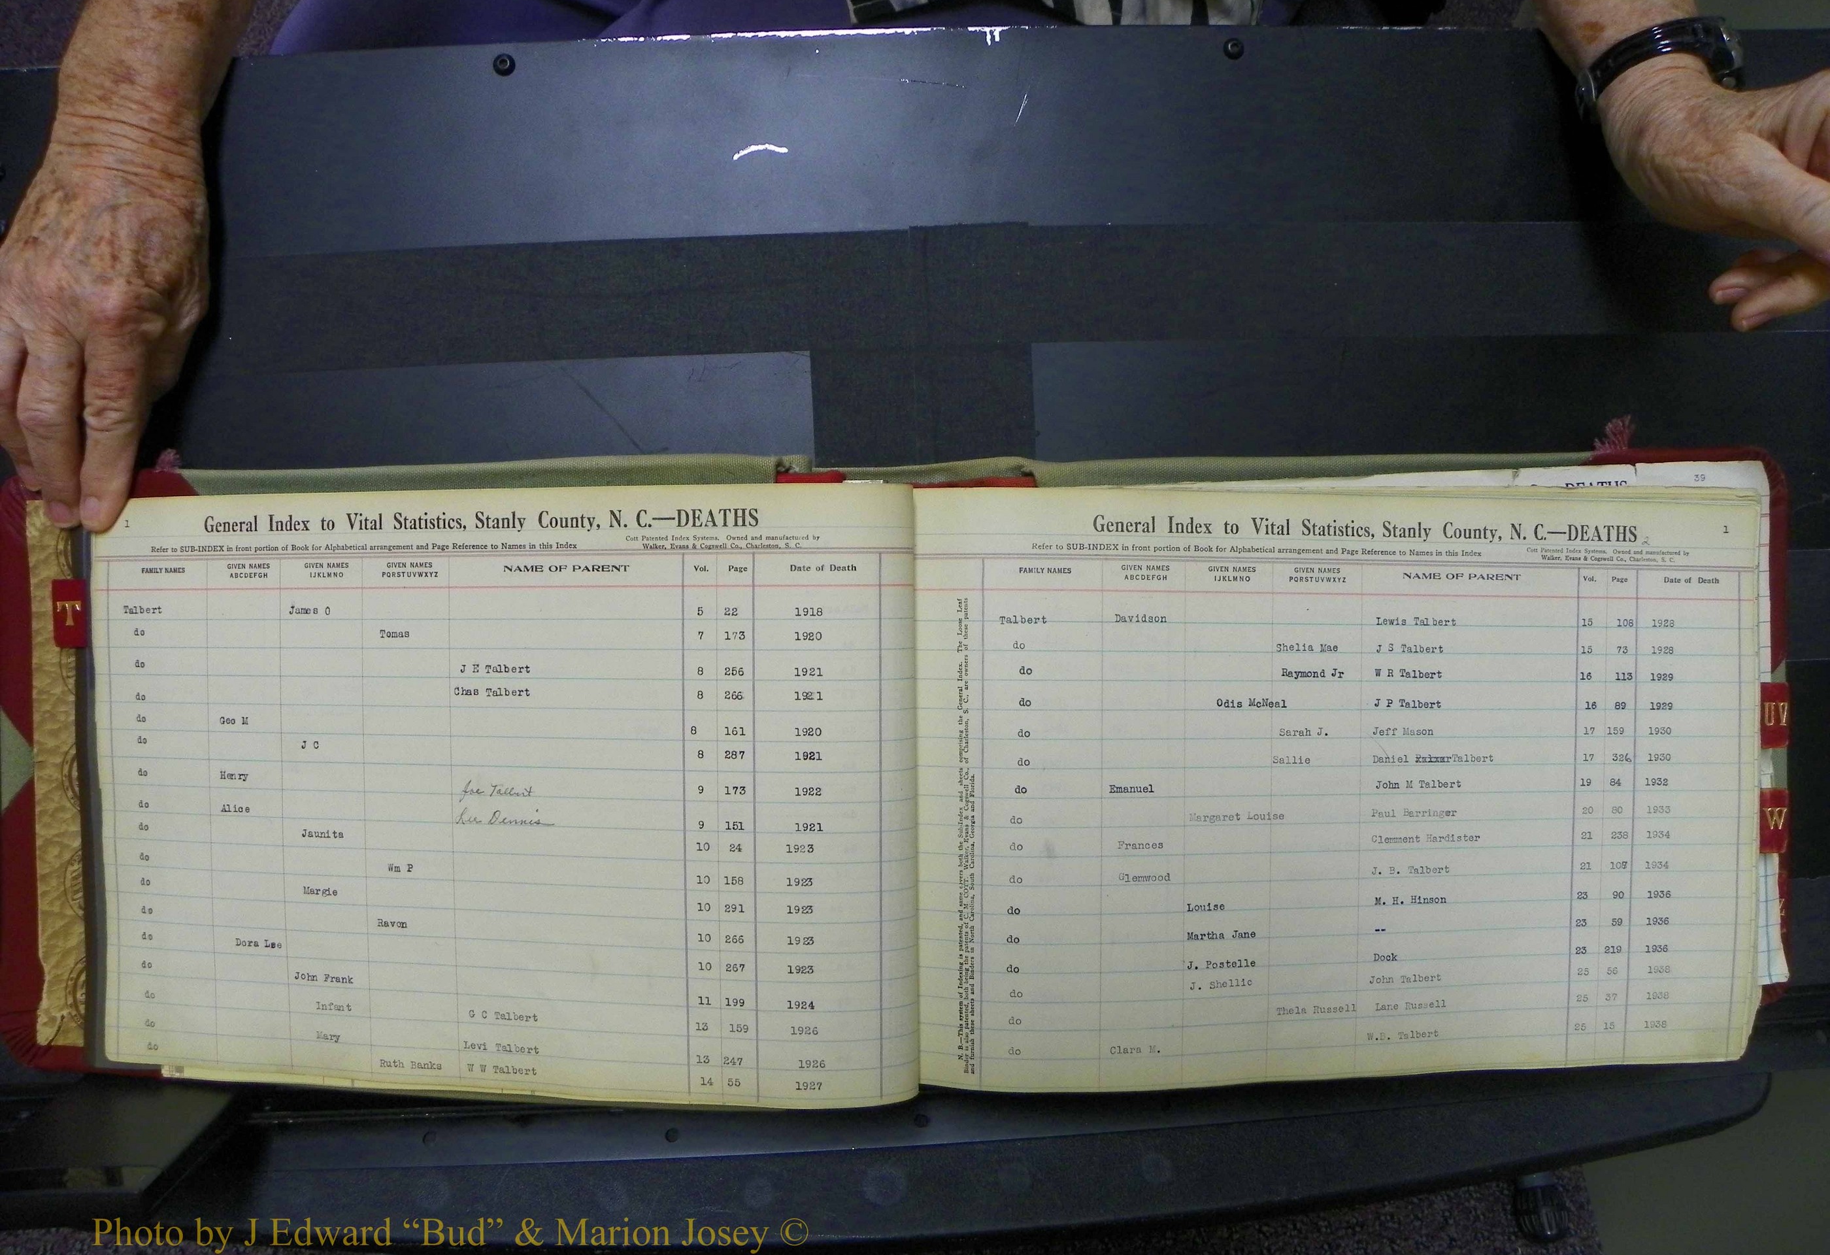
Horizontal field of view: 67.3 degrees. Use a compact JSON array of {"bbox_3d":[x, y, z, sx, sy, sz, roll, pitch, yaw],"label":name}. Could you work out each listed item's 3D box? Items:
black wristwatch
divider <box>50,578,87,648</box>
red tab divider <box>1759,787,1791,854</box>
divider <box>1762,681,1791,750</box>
[{"bbox_3d":[0.274,-0.203,0.507,0.054,0.055,0.024,-12,76,6],"label":"black wristwatch"},{"bbox_3d":[-0.343,-0.005,0.557,0.015,0.002,0.028,-2,88,6],"label":"divider"},{"bbox_3d":[0.350,0.079,0.560,0.013,0.002,0.027,0,88,-6],"label":"red tab divider"},{"bbox_3d":[0.350,0.036,0.560,0.013,0.002,0.027,0,88,-6],"label":"divider"}]

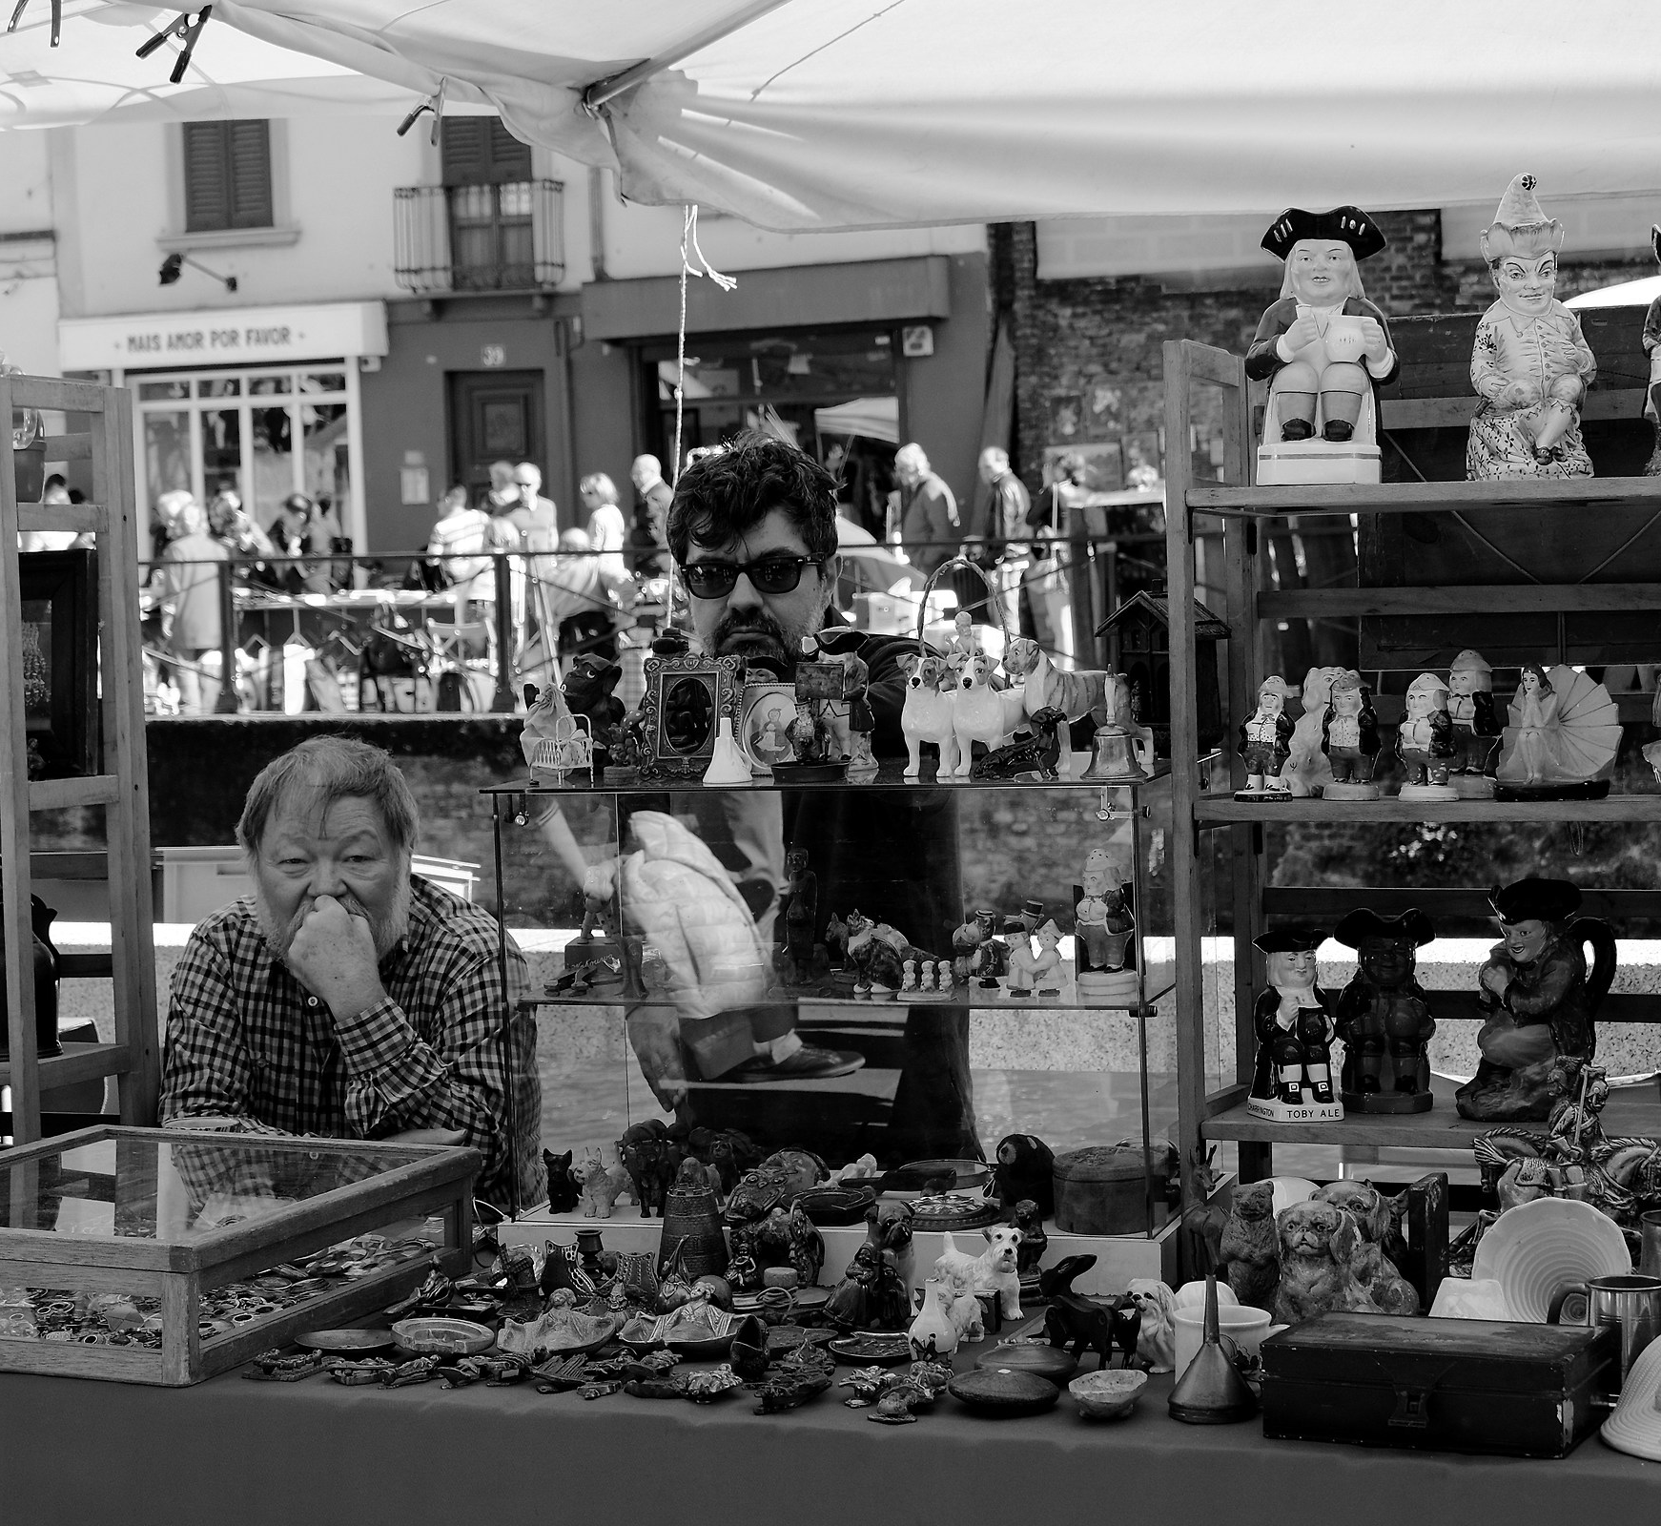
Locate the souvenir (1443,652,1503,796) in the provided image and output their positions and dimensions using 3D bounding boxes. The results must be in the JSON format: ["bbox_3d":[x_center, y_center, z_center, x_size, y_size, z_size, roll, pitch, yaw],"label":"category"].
[{"bbox_3d":[0.654,-0.040,3.747,0.059,0.145,0.062,0,2,27],"label":"souvenir"}]

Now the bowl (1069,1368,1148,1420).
[{"bbox_3d":[0.225,0.512,2.990,0.064,0.027,0.066,-2,3,0],"label":"bowl"}]

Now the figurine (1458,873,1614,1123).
[{"bbox_3d":[0.700,0.236,3.656,0.148,0.241,0.112,-3,3,-28],"label":"figurine"}]

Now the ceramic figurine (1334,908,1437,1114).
[{"bbox_3d":[0.560,0.250,3.718,0.104,0.206,0.095,-1,3,11],"label":"ceramic figurine"}]

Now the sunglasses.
[{"bbox_3d":[-0.081,-0.207,4.087,0.145,0.048,0.145,-4,2,10],"label":"sunglasses"}]

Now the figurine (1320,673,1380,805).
[{"bbox_3d":[0.519,-0.028,3.682,0.055,0.130,0.055,-1,2,19],"label":"figurine"}]

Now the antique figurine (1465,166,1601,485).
[{"bbox_3d":[0.684,-0.424,3.592,0.127,0.297,0.130,-1,3,7],"label":"antique figurine"}]

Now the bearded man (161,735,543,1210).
[{"bbox_3d":[-0.498,0.605,3.900,0.490,1.270,0.720,-1,3,3],"label":"bearded man"}]

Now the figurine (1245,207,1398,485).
[{"bbox_3d":[0.474,-0.403,3.564,0.145,0.268,0.145,-2,3,2],"label":"figurine"}]

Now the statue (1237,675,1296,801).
[{"bbox_3d":[0.418,-0.024,3.551,0.055,0.121,0.058,-1,3,5],"label":"statue"}]

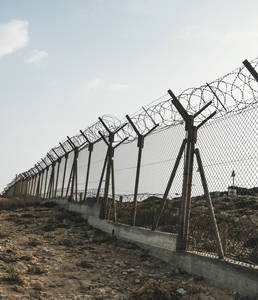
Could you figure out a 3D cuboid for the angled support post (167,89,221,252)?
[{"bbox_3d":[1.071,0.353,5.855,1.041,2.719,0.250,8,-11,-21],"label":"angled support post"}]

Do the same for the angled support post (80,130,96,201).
[{"bbox_3d":[-1.427,0.598,12.288,0.988,2.506,0.120,8,-11,-21],"label":"angled support post"}]

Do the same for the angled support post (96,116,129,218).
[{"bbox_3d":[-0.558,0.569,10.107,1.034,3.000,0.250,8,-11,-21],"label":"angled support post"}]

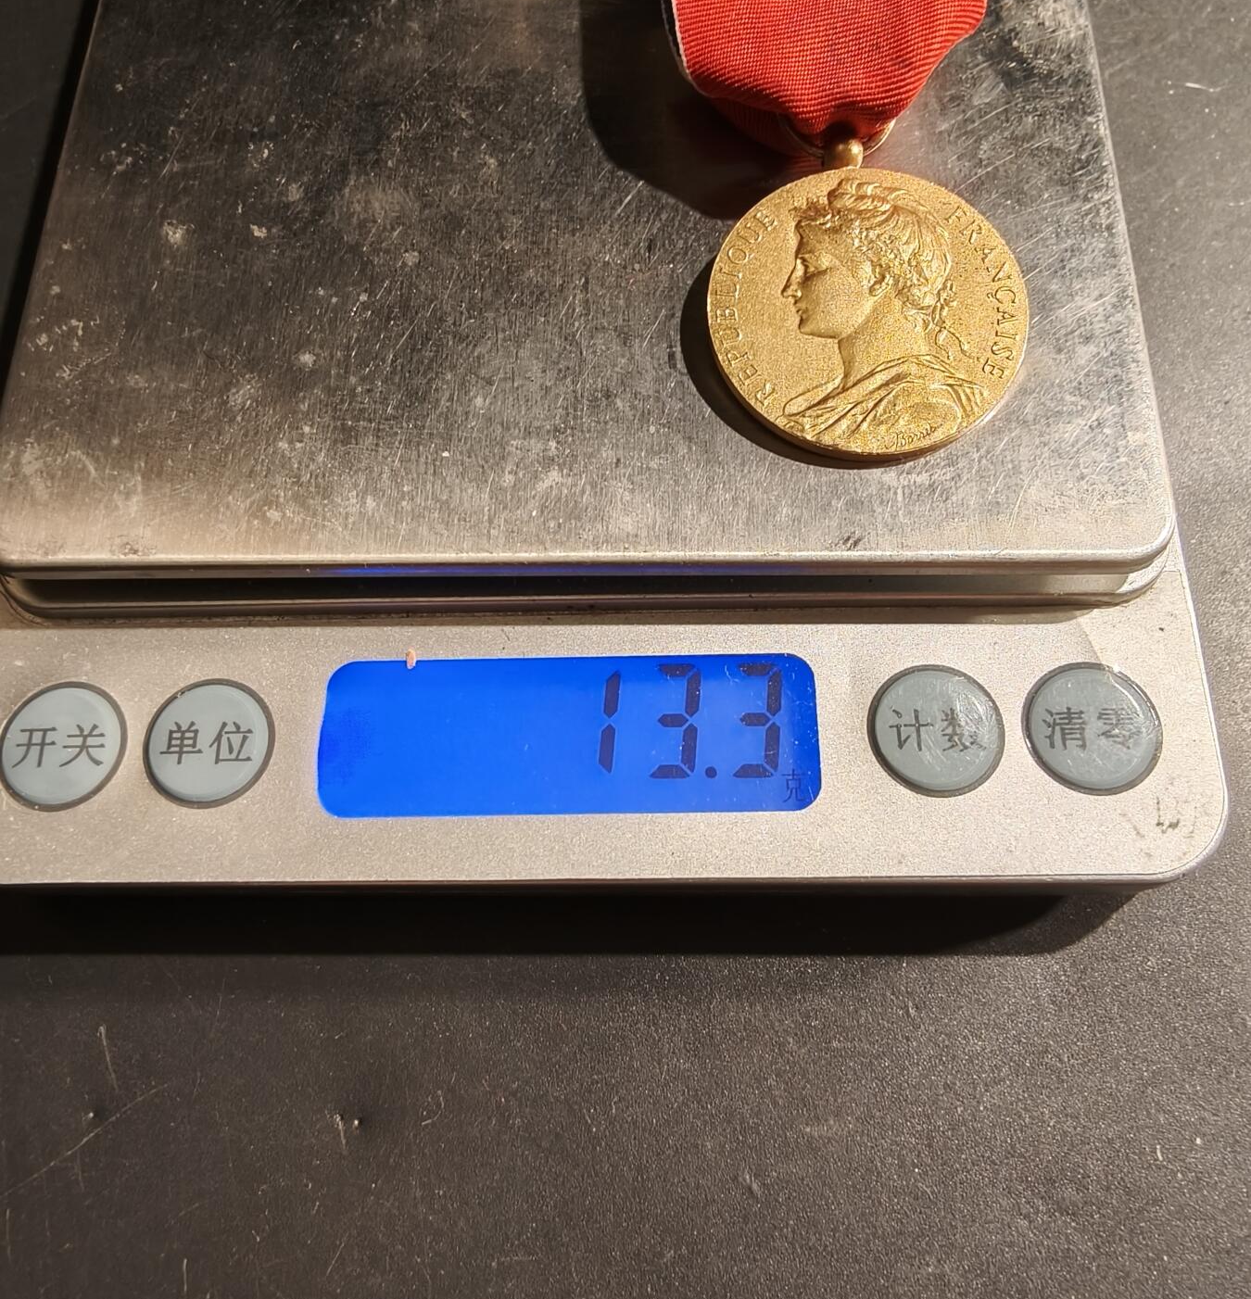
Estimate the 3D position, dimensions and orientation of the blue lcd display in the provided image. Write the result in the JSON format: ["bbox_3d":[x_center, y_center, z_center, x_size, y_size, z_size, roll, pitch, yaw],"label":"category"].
[{"bbox_3d":[-0.005,0.008,0.094,0.042,0.003,0.014,-1,71,3],"label":"blue lcd display"}]

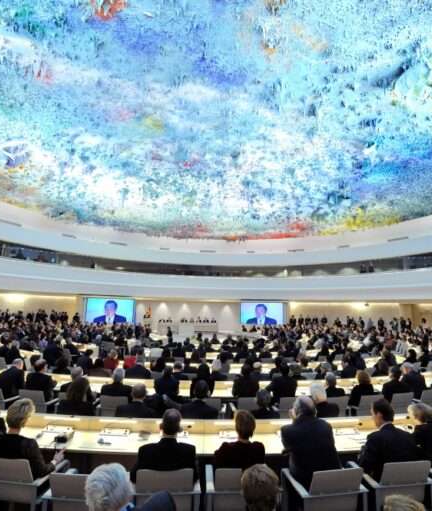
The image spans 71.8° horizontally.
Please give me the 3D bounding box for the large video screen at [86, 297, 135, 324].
[{"bbox_3d":[-9.112,4.803,25.894,3.810,2.040,0.140,4,-10,-14],"label":"large video screen"}]

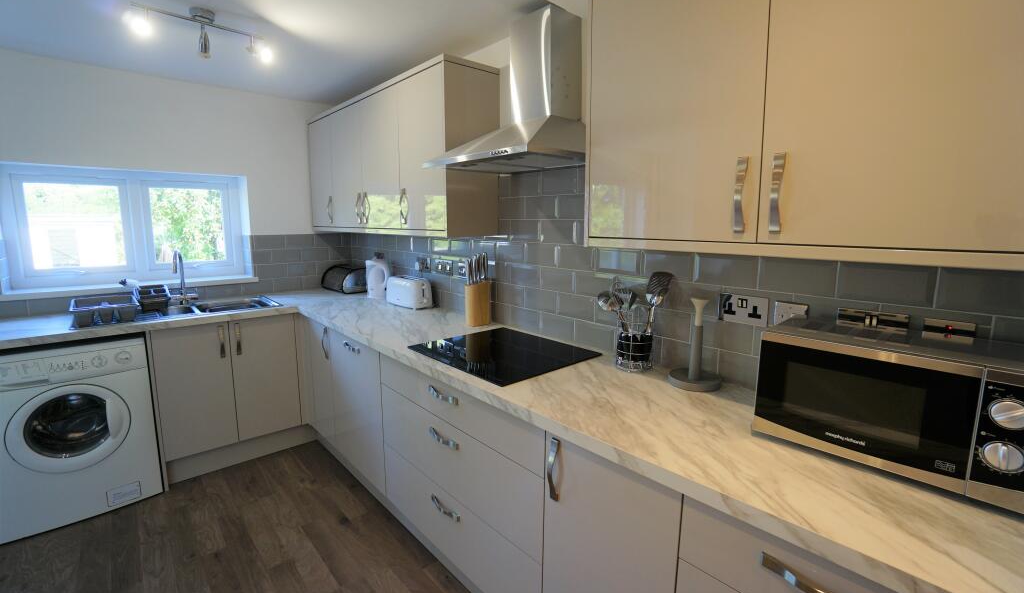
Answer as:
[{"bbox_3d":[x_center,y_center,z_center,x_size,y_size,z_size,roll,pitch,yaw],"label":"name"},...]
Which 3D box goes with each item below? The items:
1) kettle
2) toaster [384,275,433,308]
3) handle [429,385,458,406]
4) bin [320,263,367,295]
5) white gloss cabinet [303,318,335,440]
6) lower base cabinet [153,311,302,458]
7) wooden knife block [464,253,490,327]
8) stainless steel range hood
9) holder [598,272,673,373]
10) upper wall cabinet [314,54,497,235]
[{"bbox_3d":[-0.922,-0.136,2.921,0.185,0.305,0.140,-3,10,-20],"label":"kettle"},{"bbox_3d":[-0.659,-0.036,2.717,0.300,0.190,0.155,9,12,41],"label":"toaster"},{"bbox_3d":[-0.242,0.354,1.517,0.030,0.024,0.170,-8,13,-43],"label":"handle"},{"bbox_3d":[-1.272,-0.137,3.291,0.225,0.187,0.370,-8,13,-43],"label":"bin"},{"bbox_3d":[-0.908,0.465,2.685,0.567,0.716,0.350,-8,13,-43],"label":"white gloss cabinet"},{"bbox_3d":[-1.780,0.463,2.643,0.672,0.716,0.568,-8,13,-43],"label":"lower base cabinet"},{"bbox_3d":[-0.174,-0.035,2.190,0.115,0.370,0.085,-8,13,-43],"label":"wooden knife block"},{"bbox_3d":[-0.015,-0.821,1.701,0.443,0.580,0.600,-8,13,-43],"label":"stainless steel range hood"},{"bbox_3d":[0.449,0.086,1.542,0.160,0.357,0.215,-8,13,-43],"label":"holder"},{"bbox_3d":[-0.771,-0.778,2.605,0.320,0.783,1.718,-8,13,-43],"label":"upper wall cabinet"}]

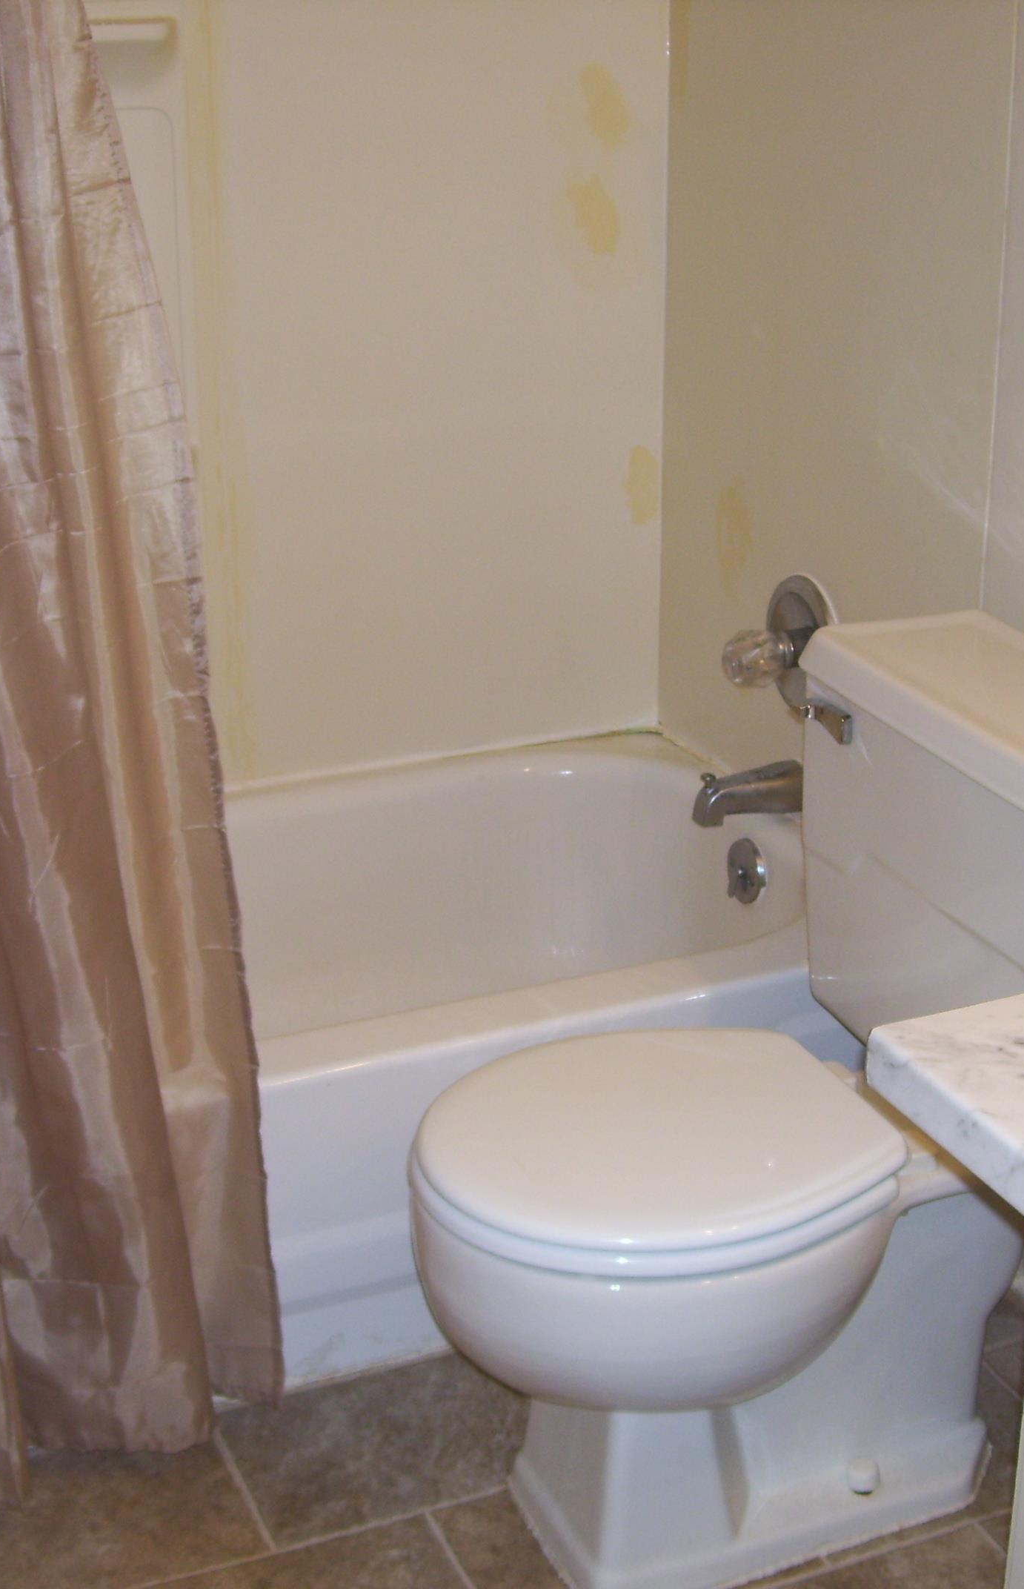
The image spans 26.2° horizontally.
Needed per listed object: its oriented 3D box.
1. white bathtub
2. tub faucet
[{"bbox_3d":[-0.349,0.327,2.607,1.520,0.385,0.742,-10,25,-21],"label":"white bathtub"},{"bbox_3d":[0.289,-0.001,2.727,0.146,0.075,0.056,-10,25,-21],"label":"tub faucet"}]

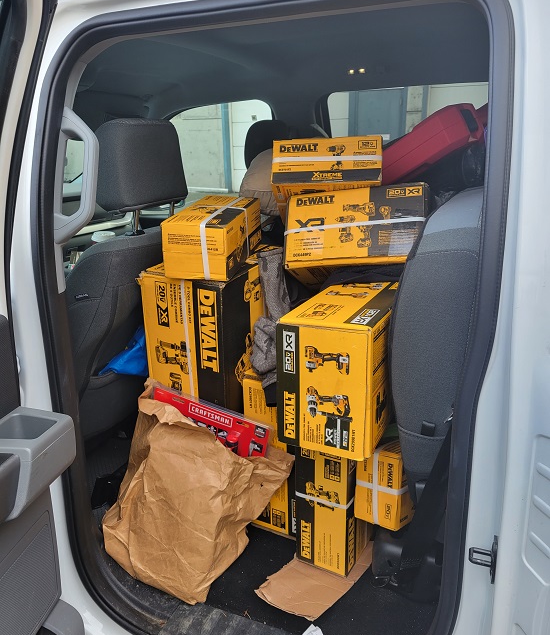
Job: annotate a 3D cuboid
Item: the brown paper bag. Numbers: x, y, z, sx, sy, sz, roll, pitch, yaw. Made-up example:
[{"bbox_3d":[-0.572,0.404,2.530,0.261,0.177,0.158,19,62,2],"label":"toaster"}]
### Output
[{"bbox_3d":[-0.181,0.371,1.267,0.308,0.379,0.217,18,15,28],"label":"brown paper bag"}]

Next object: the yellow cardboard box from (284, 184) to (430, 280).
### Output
[{"bbox_3d":[0.257,-0.217,1.610,0.375,0.217,0.260,-1,-12,20],"label":"yellow cardboard box"}]

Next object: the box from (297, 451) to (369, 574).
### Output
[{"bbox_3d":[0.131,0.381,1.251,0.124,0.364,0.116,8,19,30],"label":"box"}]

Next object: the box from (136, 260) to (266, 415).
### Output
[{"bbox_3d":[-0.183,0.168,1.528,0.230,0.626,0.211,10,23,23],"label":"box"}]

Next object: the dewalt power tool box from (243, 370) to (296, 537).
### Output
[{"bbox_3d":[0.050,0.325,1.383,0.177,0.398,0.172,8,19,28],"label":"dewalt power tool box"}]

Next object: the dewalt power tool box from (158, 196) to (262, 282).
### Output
[{"bbox_3d":[-0.154,-0.216,1.449,0.156,0.132,0.324,5,25,12],"label":"dewalt power tool box"}]

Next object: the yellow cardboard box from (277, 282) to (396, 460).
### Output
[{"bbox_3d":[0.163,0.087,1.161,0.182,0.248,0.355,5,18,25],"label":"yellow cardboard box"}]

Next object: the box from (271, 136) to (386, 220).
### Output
[{"bbox_3d":[0.154,-0.398,1.593,0.292,0.132,0.230,0,-11,8],"label":"box"}]

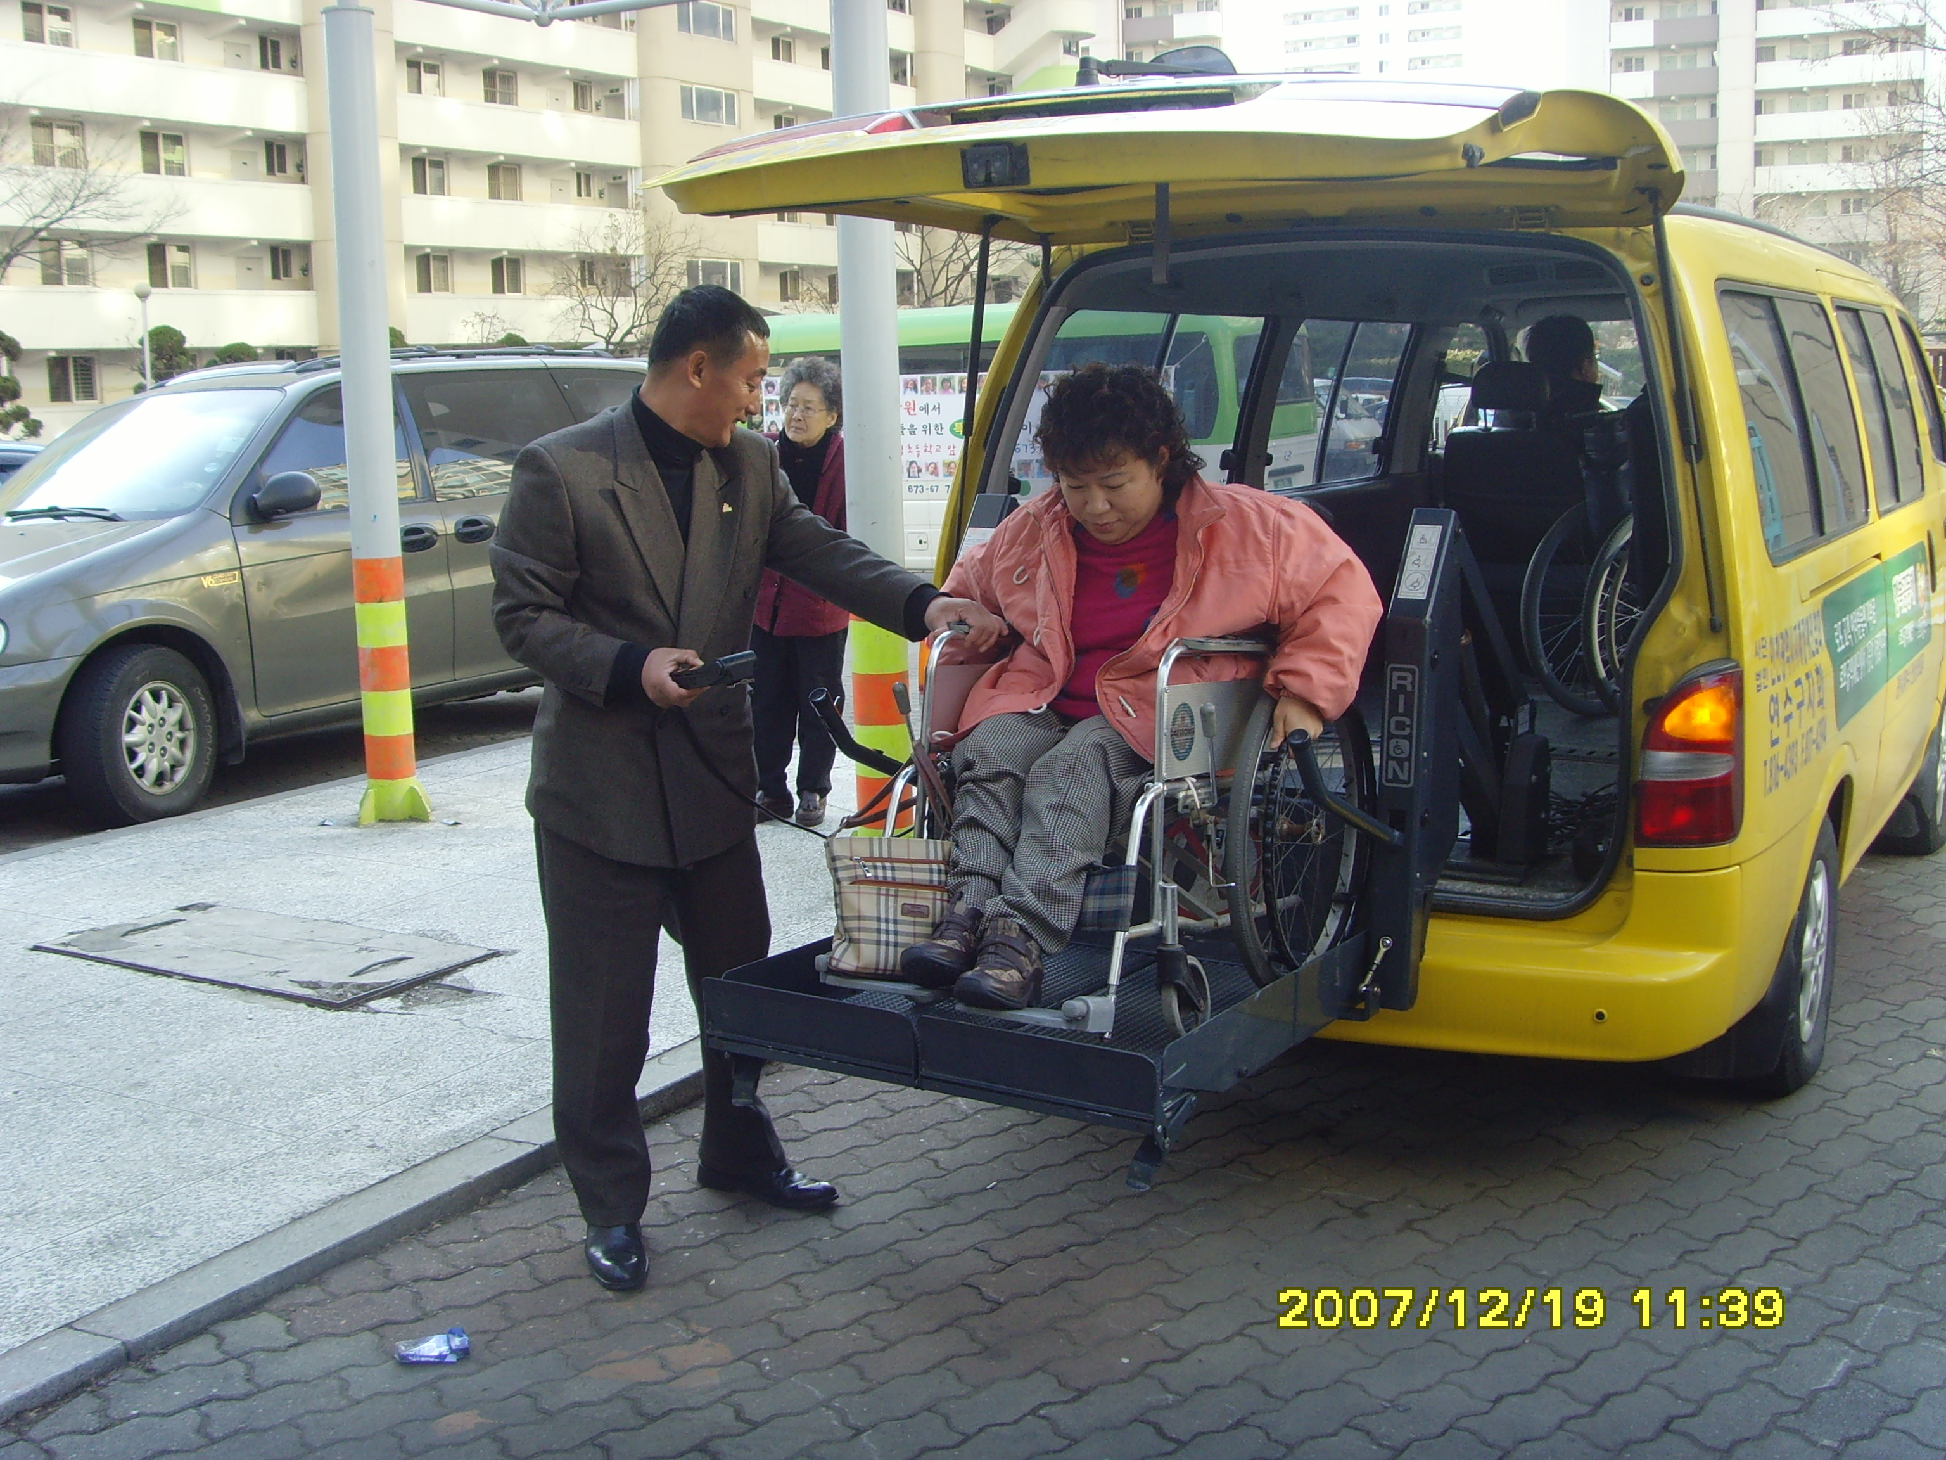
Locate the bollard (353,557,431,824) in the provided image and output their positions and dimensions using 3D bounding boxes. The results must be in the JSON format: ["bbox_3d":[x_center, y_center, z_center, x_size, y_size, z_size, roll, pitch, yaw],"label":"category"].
[{"bbox_3d":[-1.964,-0.131,7.385,0.253,0.909,0.253,-1,9,0],"label":"bollard"}]

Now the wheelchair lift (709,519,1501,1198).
[{"bbox_3d":[0.249,0.090,3.725,0.980,0.909,1.212,4,10,30],"label":"wheelchair lift"}]

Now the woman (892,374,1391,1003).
[{"bbox_3d":[0.272,-0.101,3.702,0.747,1.030,0.808,4,10,30],"label":"woman"}]

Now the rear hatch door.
[{"bbox_3d":[0.369,-0.926,3.691,1.535,0.212,1.091,4,10,30],"label":"rear hatch door"}]

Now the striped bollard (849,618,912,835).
[{"bbox_3d":[-0.264,-0.006,6.390,0.242,0.889,0.242,-1,9,0],"label":"striped bollard"}]

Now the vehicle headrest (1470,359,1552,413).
[{"bbox_3d":[1.562,-0.997,6.307,0.237,0.151,0.111,4,10,30],"label":"vehicle headrest"}]

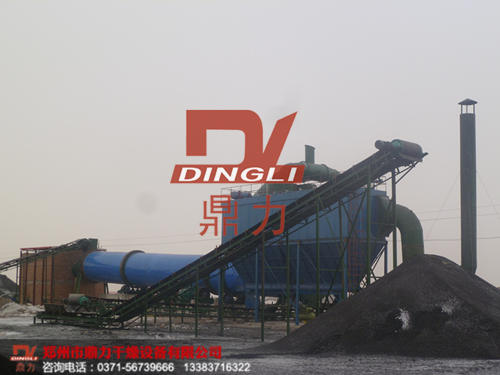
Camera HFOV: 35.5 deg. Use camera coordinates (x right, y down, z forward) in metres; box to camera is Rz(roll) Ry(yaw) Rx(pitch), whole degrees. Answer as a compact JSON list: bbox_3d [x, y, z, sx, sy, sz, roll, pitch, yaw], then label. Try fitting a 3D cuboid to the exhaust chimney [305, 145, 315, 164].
[{"bbox_3d":[4.210,-2.306,55.000,0.710,1.360,0.710,0,-7,0],"label":"exhaust chimney"}]

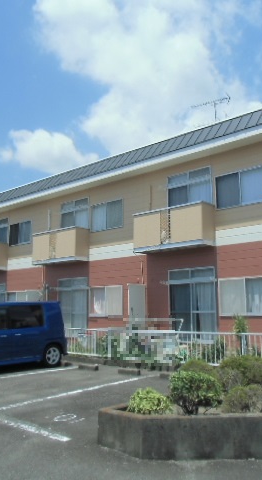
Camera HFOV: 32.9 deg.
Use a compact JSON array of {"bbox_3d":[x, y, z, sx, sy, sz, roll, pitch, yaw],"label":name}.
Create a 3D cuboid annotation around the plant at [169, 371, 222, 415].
[{"bbox_3d":[0.709,1.650,4.800,0.540,0.460,0.520,-2,-9,8],"label":"plant"}]

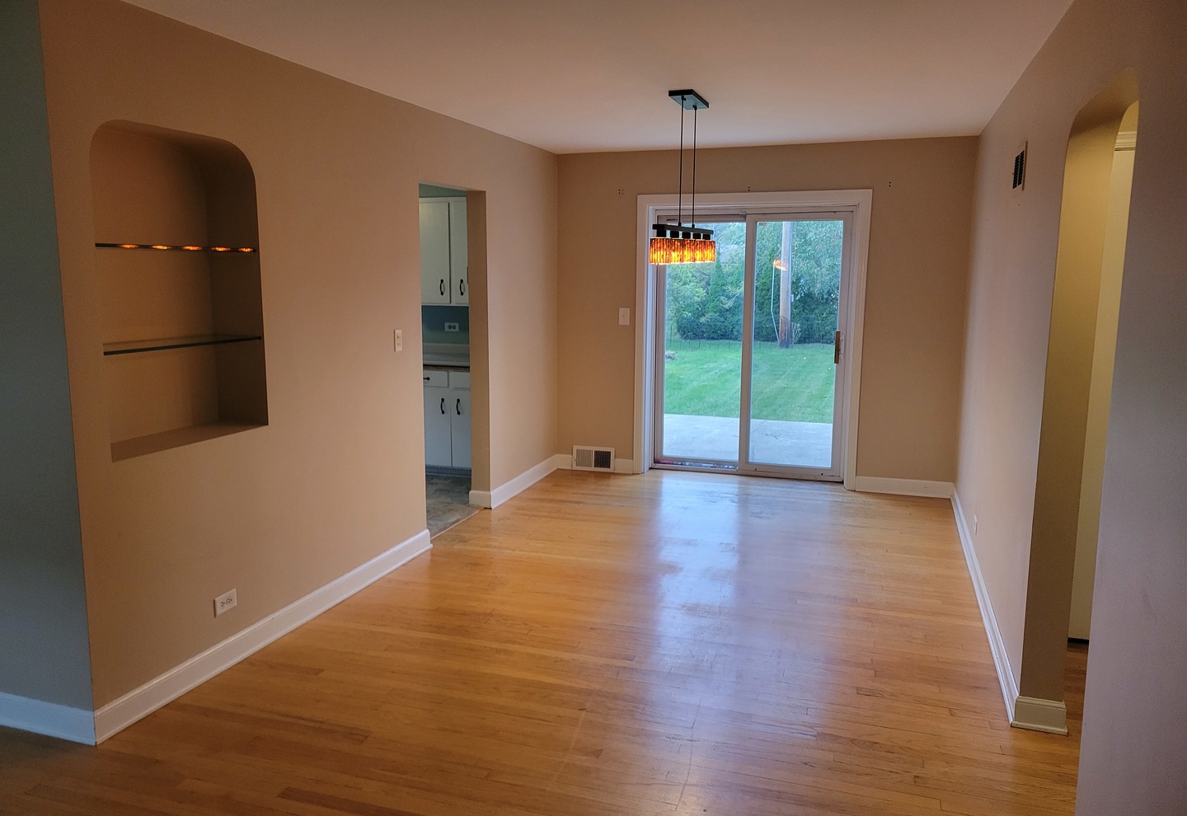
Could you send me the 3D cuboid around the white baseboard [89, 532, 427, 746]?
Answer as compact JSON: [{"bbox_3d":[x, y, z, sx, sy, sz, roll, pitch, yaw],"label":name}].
[{"bbox_3d":[-1.278,0.895,4.019,0.028,0.108,2.277,3,9,18],"label":"white baseboard"}]

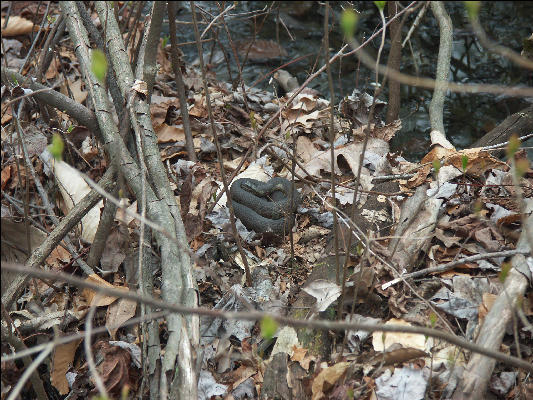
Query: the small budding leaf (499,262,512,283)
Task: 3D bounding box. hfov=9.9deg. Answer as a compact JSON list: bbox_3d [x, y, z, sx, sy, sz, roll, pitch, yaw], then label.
[{"bbox_3d":[0.344,0.104,4.400,0.019,0.028,0.013,0,17,0],"label":"small budding leaf"}]

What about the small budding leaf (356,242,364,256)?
[{"bbox_3d":[0.146,0.077,4.750,0.011,0.019,0.009,0,17,0],"label":"small budding leaf"}]

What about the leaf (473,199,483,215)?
[{"bbox_3d":[0.321,0.011,4.650,0.014,0.022,0.010,0,17,0],"label":"leaf"}]

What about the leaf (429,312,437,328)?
[{"bbox_3d":[0.239,0.173,4.400,0.011,0.021,0.010,0,17,0],"label":"leaf"}]

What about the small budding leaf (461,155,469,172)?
[{"bbox_3d":[0.324,-0.059,5.000,0.011,0.027,0.010,0,17,0],"label":"small budding leaf"}]

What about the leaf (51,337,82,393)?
[{"bbox_3d":[-0.294,0.245,4.500,0.047,0.081,0.030,0,17,0],"label":"leaf"}]

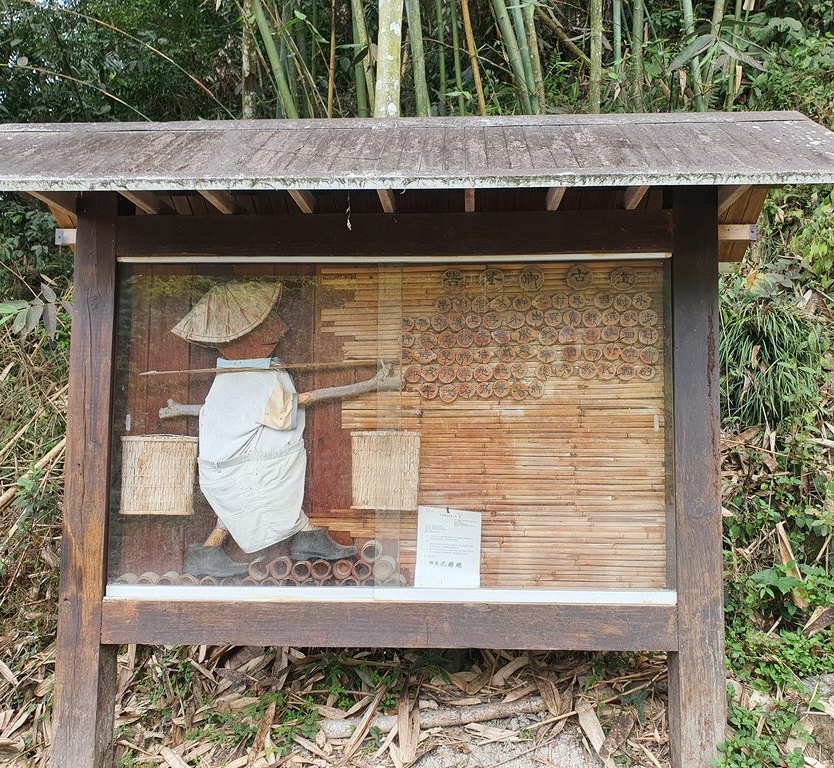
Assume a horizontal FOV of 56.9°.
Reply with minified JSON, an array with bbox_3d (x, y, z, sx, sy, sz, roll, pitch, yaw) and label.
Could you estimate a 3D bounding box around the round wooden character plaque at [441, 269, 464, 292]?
[{"bbox_3d":[0.123,-0.350,2.608,0.079,0.079,0.016,0,-4,3],"label":"round wooden character plaque"}]

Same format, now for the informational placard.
[{"bbox_3d":[0.101,0.543,2.516,0.212,0.275,0.012,0,-9,3],"label":"informational placard"}]

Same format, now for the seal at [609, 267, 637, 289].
[{"bbox_3d":[0.694,-0.354,2.579,0.092,0.074,0.016,0,-4,3],"label":"seal"}]

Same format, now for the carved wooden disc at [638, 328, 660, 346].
[{"bbox_3d":[0.783,-0.162,2.598,0.066,0.063,0.016,0,-4,2],"label":"carved wooden disc"}]

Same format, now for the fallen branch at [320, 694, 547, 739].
[{"bbox_3d":[0.077,1.230,2.850,0.880,0.065,0.080,-1,-4,-12],"label":"fallen branch"}]

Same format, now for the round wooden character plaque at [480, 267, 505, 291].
[{"bbox_3d":[0.255,-0.351,2.601,0.088,0.077,0.016,0,-4,3],"label":"round wooden character plaque"}]

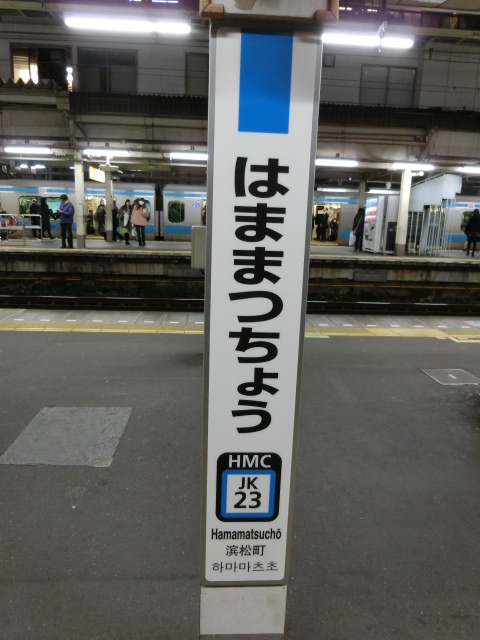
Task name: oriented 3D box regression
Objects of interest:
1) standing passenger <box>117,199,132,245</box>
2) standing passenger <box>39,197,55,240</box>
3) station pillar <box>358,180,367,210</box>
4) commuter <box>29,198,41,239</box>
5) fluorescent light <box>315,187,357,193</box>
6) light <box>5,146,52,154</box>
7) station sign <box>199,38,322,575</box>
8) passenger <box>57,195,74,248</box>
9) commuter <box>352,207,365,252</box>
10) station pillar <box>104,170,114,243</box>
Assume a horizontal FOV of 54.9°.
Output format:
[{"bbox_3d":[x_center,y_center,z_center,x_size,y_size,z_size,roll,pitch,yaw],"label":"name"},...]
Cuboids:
[{"bbox_3d":[-4.085,-3.492,16.488,0.500,1.584,0.400,-4,14,-24],"label":"standing passenger"},{"bbox_3d":[-7.385,-3.860,17.611,0.580,1.610,0.460,0,13,-7],"label":"standing passenger"},{"bbox_3d":[4.704,-4.092,18.125,0.260,2.684,0.260,1,13,-4],"label":"station pillar"},{"bbox_3d":[-8.085,-3.990,18.133,0.380,1.580,0.480,-4,14,-24],"label":"commuter"},{"bbox_3d":[3.877,-5.140,18.318,1.680,0.170,0.220,1,13,-4],"label":"fluorescent light"},{"bbox_3d":[-6.066,-4.857,13.255,1.300,0.170,0.200,1,13,-4],"label":"light"},{"bbox_3d":[0.032,0.050,1.093,0.230,1.324,0.040,1,13,-4],"label":"station sign"},{"bbox_3d":[-5.393,-3.065,14.382,0.450,1.619,0.480,1,13,-4],"label":"passenger"},{"bbox_3d":[4.451,-3.384,17.297,0.360,1.600,0.440,-11,18,-43],"label":"commuter"},{"bbox_3d":[-5.011,-4.336,17.636,0.250,2.680,0.250,1,13,-4],"label":"station pillar"}]

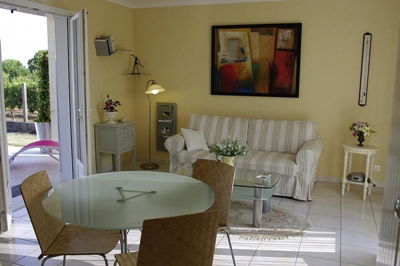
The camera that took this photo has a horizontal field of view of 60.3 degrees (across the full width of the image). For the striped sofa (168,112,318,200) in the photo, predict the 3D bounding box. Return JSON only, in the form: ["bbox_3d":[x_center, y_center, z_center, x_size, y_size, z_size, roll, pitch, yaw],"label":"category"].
[{"bbox_3d":[0.606,0.265,4.911,2.132,0.891,0.861,5,10,22],"label":"striped sofa"}]

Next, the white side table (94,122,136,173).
[{"bbox_3d":[-1.252,0.246,5.119,0.463,0.781,0.438,5,10,22],"label":"white side table"}]

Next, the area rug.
[{"bbox_3d":[0.377,0.893,3.721,1.581,0.012,0.934,5,10,22],"label":"area rug"}]

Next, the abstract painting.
[{"bbox_3d":[0.796,-1.068,5.101,1.336,1.045,0.035,5,10,22],"label":"abstract painting"}]

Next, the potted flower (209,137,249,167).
[{"bbox_3d":[0.305,0.247,3.702,0.404,0.413,0.364,5,10,22],"label":"potted flower"}]

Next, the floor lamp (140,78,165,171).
[{"bbox_3d":[-0.772,-0.122,5.490,0.300,1.413,0.420,-4,10,-30],"label":"floor lamp"}]

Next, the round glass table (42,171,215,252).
[{"bbox_3d":[-0.425,0.744,2.235,1.034,0.735,1.034,5,10,22],"label":"round glass table"}]

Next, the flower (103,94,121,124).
[{"bbox_3d":[-1.311,-0.359,5.061,0.226,0.429,0.252,5,10,22],"label":"flower"}]

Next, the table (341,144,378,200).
[{"bbox_3d":[2.035,0.502,4.434,0.402,0.634,0.343,7,11,33],"label":"table"}]

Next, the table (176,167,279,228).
[{"bbox_3d":[0.258,0.669,3.755,1.124,0.438,0.628,4,10,19],"label":"table"}]

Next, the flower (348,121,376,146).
[{"bbox_3d":[2.095,0.018,4.416,0.332,0.332,0.282,5,10,22],"label":"flower"}]

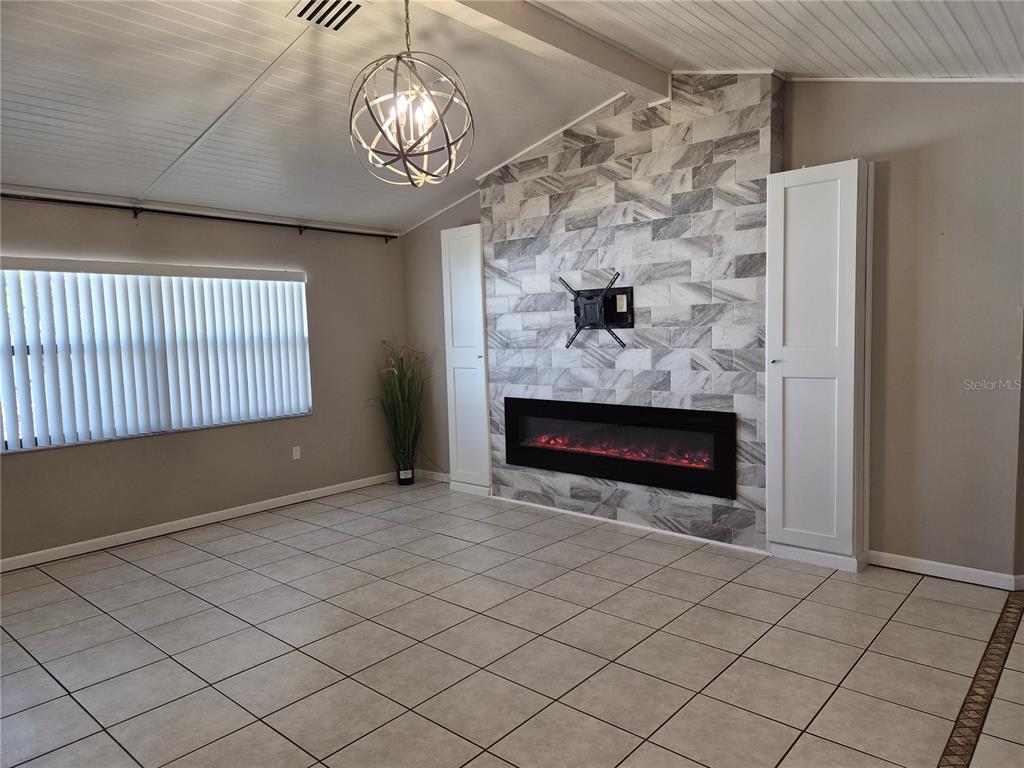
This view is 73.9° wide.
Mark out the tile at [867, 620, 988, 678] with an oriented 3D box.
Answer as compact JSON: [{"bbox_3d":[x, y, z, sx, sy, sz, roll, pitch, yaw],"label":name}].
[{"bbox_3d":[1.896,1.207,3.104,0.406,0.010,0.406,3,6,41],"label":"tile"}]

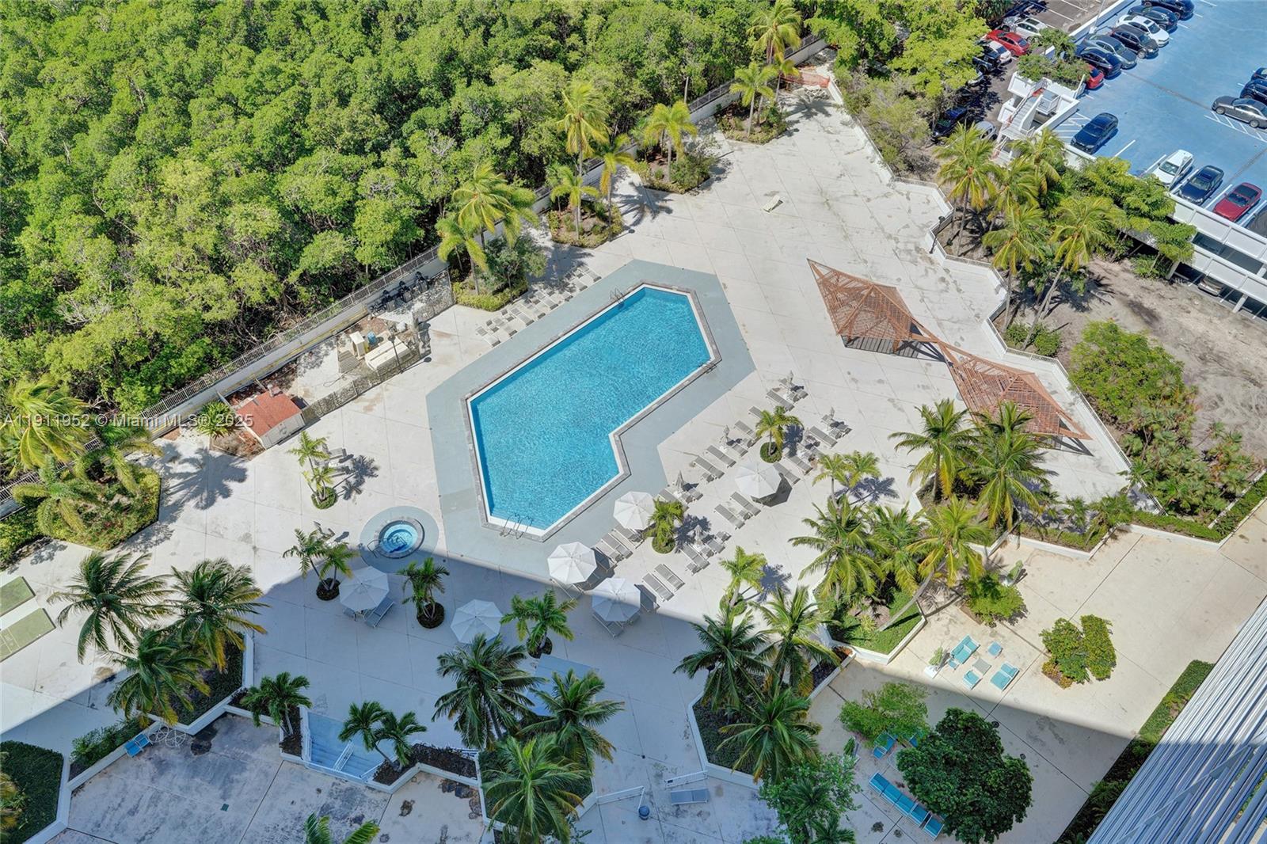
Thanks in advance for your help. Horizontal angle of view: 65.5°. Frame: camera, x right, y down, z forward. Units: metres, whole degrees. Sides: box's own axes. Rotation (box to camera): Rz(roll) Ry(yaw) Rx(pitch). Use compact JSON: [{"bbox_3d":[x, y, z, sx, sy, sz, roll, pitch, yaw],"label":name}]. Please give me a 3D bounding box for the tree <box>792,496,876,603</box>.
[{"bbox_3d":[11.179,8.103,54.452,4.500,7.500,4.600,0,51,0],"label":"tree"}]

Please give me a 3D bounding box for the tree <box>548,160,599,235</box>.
[{"bbox_3d":[-4.619,-16.800,76.814,3.900,5.710,3.900,-1,51,0],"label":"tree"}]

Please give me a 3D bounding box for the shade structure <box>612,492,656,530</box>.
[{"bbox_3d":[0.192,6.168,63.677,2.950,2.600,2.950,0,51,0],"label":"shade structure"}]

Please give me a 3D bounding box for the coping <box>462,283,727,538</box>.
[{"bbox_3d":[-2.527,-1.703,67.951,24.414,0.200,12.882,-37,59,-24],"label":"coping"}]

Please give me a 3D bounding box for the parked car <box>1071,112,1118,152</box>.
[{"bbox_3d":[36.996,-23.096,78.946,4.500,1.550,1.840,-37,59,-25],"label":"parked car"}]

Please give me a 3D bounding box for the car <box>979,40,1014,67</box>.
[{"bbox_3d":[35.447,-37.187,97.787,1.820,1.470,4.600,-36,58,-24],"label":"car"}]

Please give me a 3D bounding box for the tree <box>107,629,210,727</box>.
[{"bbox_3d":[-25.098,13.916,52.857,5.400,6.000,5.400,-2,51,0],"label":"tree"}]

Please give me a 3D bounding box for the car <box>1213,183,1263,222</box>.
[{"bbox_3d":[47.293,-17.311,76.772,4.520,1.430,1.810,-36,59,-25],"label":"car"}]

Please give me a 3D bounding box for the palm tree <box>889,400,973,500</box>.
[{"bbox_3d":[17.518,2.338,59.201,5.100,8.180,5.100,-1,51,0],"label":"palm tree"}]

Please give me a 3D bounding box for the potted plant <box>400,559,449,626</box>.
[{"bbox_3d":[-11.831,10.013,56.801,2.700,4.700,2.700,-2,51,0],"label":"potted plant"}]

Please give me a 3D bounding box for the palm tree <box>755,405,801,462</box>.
[{"bbox_3d":[9.198,0.713,64.300,2.900,4.000,2.900,-2,51,0],"label":"palm tree"}]

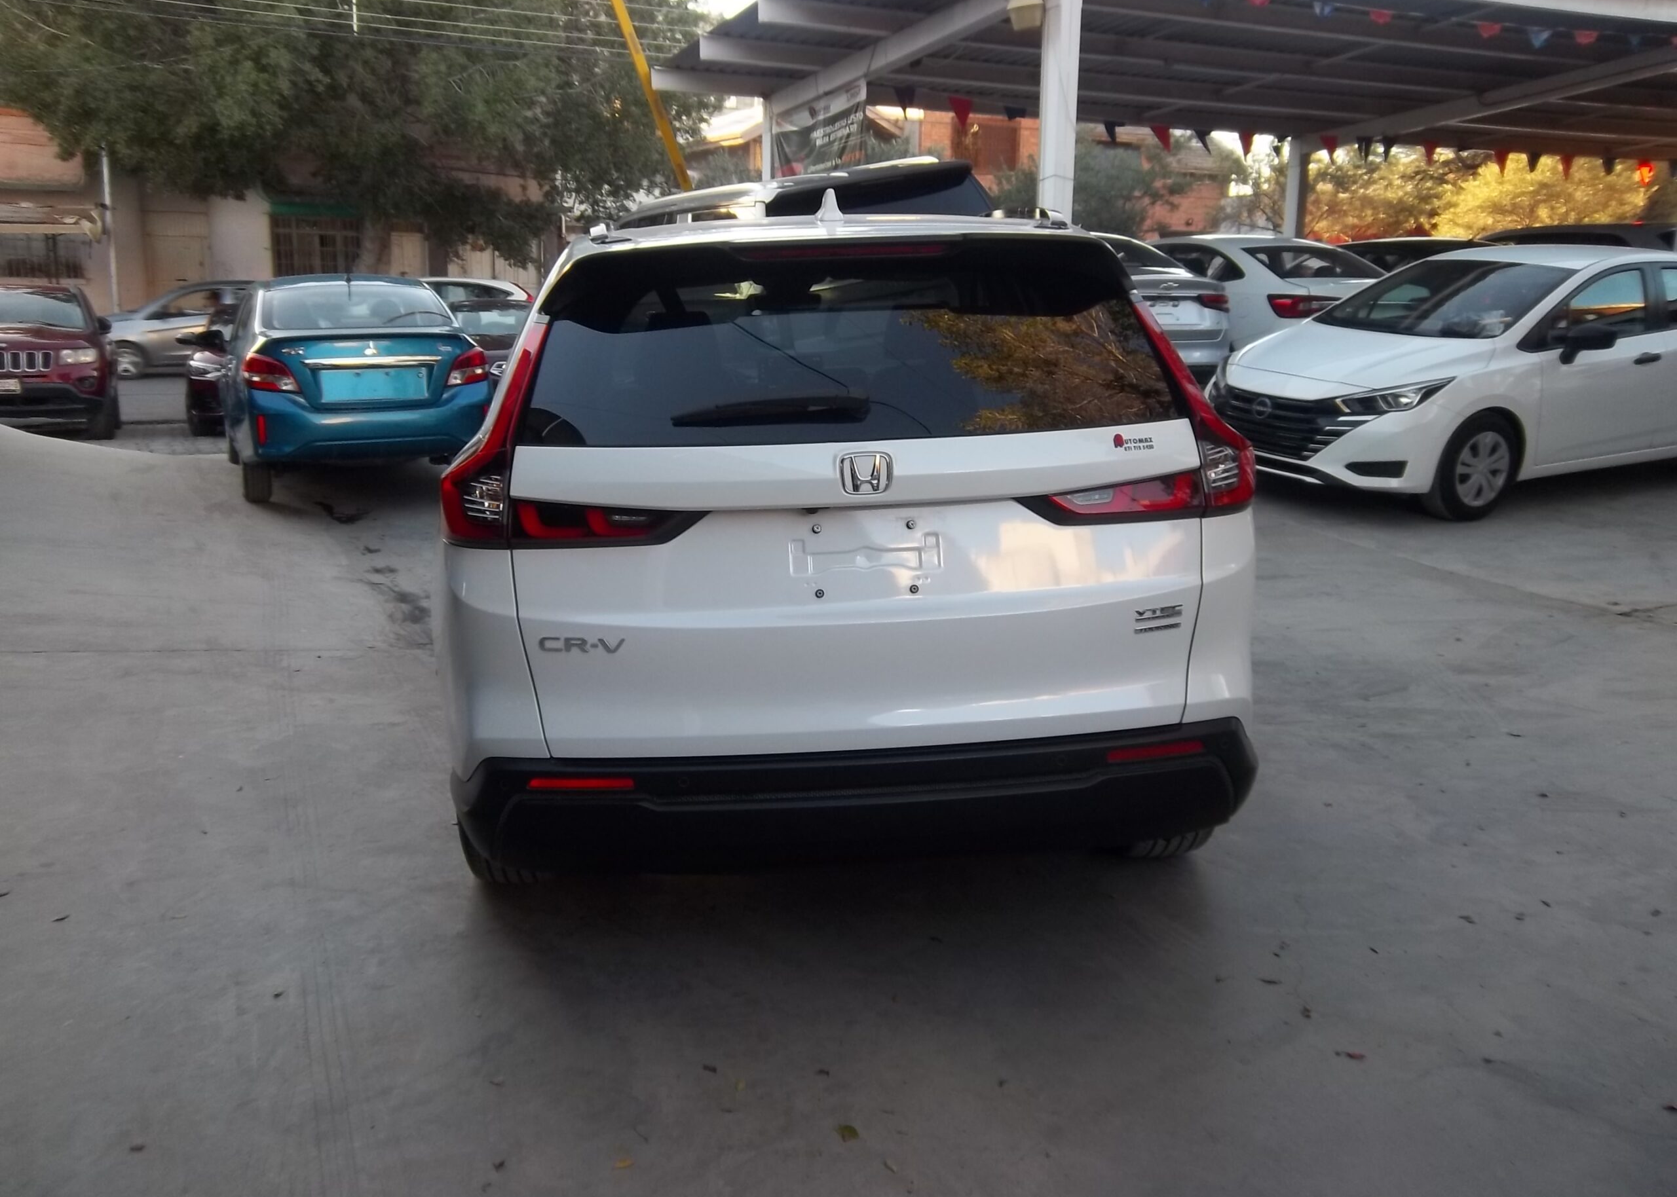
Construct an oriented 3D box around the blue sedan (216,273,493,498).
[{"bbox_3d":[-3.735,-1.654,10.169,1.690,1.510,4.280,-6,13,-25],"label":"blue sedan"}]

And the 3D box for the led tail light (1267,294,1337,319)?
[{"bbox_3d":[4.090,-2.565,11.907,0.500,0.200,0.240,-5,14,-19],"label":"led tail light"}]

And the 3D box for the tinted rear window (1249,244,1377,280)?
[{"bbox_3d":[4.397,-3.113,12.607,1.250,0.120,0.680,-5,42,-19],"label":"tinted rear window"}]

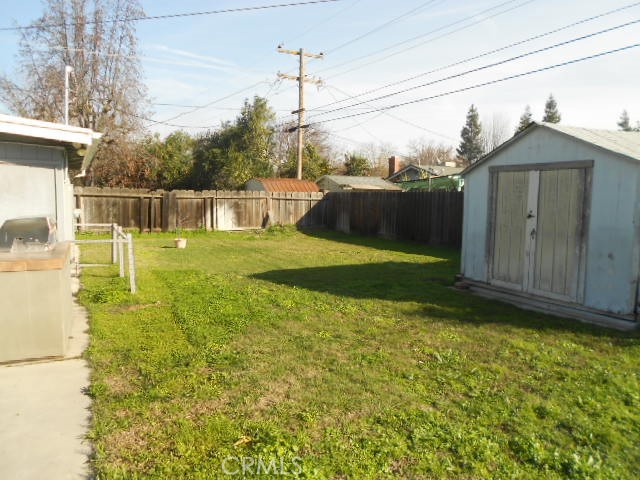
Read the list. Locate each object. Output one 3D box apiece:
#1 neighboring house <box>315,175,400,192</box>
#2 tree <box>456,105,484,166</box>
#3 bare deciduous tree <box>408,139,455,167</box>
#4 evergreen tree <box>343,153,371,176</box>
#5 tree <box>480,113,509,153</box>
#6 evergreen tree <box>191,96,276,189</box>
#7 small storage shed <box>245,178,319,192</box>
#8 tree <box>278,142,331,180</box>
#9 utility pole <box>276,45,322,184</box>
[{"bbox_3d":[3.297,-3.908,42.717,5.800,3.450,4.800,-2,6,-26],"label":"neighboring house"},{"bbox_3d":[22.869,-12.734,74.129,4.587,15.986,4.587,1,5,0],"label":"tree"},{"bbox_3d":[14.100,-8.318,61.485,6.449,9.194,6.449,1,5,0],"label":"bare deciduous tree"},{"bbox_3d":[4.077,-6.575,54.626,3.364,6.656,3.364,1,5,0],"label":"evergreen tree"},{"bbox_3d":[26.733,-12.109,74.180,4.681,14.843,4.681,1,5,0],"label":"tree"},{"bbox_3d":[-5.247,-4.866,29.189,5.383,7.526,5.383,1,5,0],"label":"evergreen tree"},{"bbox_3d":[-2.187,-2.173,27.418,3.500,2.450,2.700,-3,6,-34],"label":"small storage shed"},{"bbox_3d":[-1.325,-5.434,42.687,4.830,6.360,4.830,1,5,0],"label":"tree"},{"bbox_3d":[-1.156,-6.135,28.568,2.800,10.284,0.400,-2,6,-26],"label":"utility pole"}]

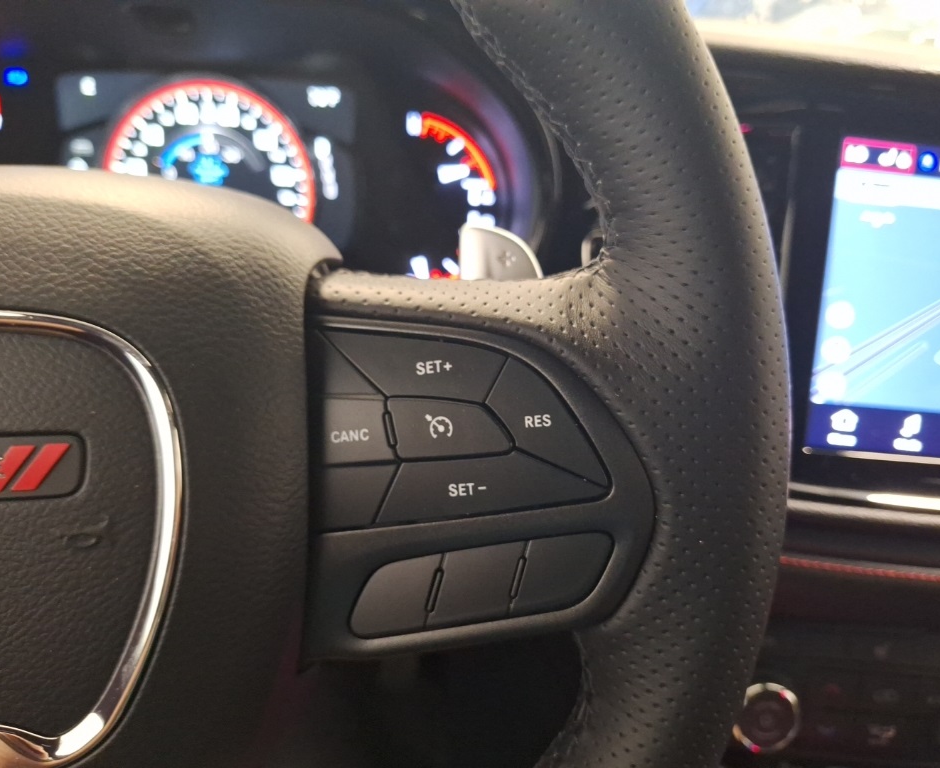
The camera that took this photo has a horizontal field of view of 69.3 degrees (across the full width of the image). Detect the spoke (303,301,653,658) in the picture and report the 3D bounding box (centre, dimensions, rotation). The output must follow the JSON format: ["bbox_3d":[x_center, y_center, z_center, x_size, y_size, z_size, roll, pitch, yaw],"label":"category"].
[{"bbox_3d":[0.002,0.021,0.148,0.075,0.077,0.025,-1,5,3],"label":"spoke"}]

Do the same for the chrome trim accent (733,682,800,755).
[{"bbox_3d":[0.125,0.141,0.287,0.029,0.030,0.011,7,-8,4],"label":"chrome trim accent"}]

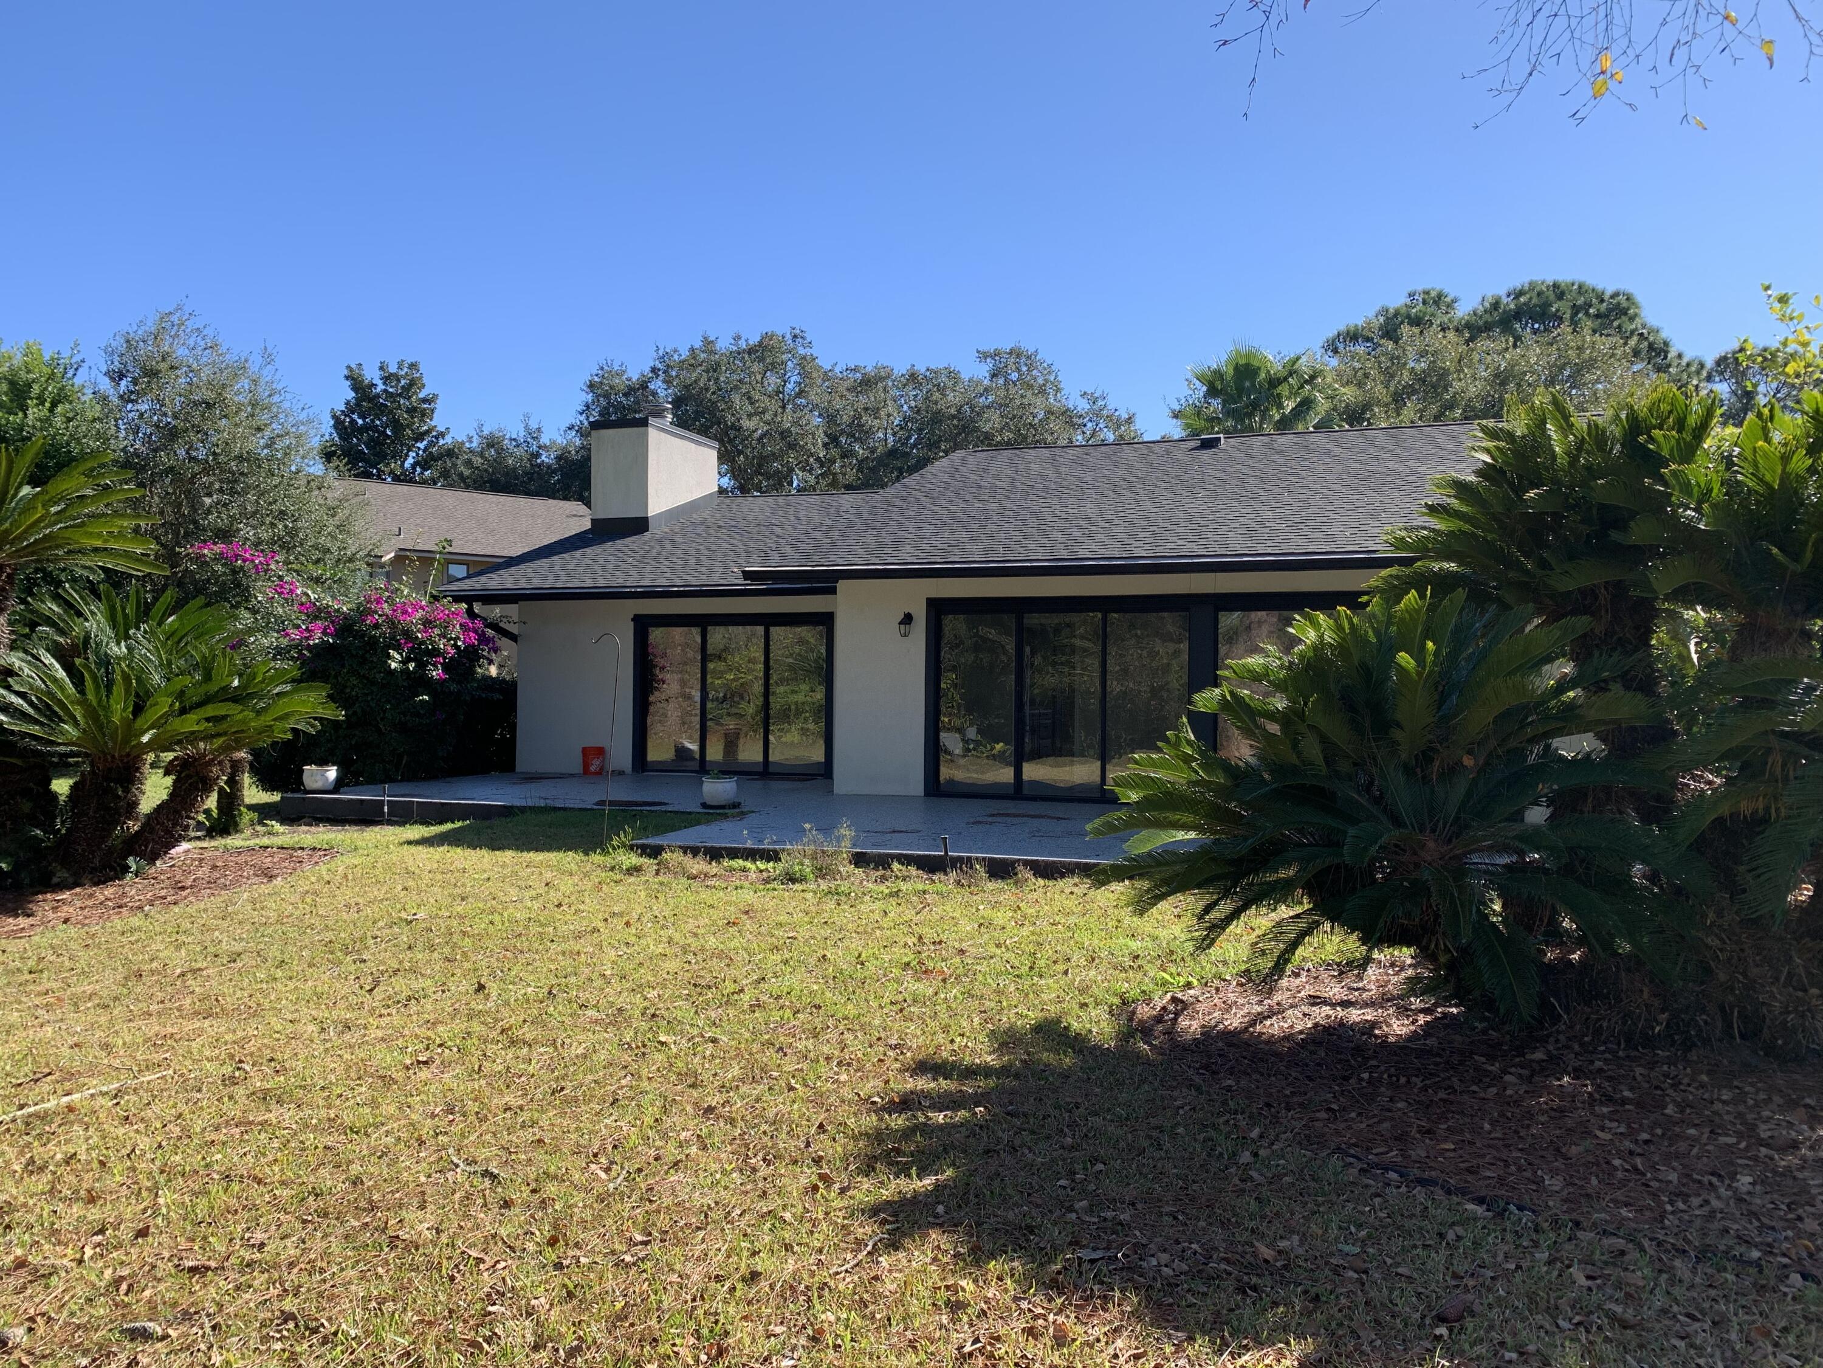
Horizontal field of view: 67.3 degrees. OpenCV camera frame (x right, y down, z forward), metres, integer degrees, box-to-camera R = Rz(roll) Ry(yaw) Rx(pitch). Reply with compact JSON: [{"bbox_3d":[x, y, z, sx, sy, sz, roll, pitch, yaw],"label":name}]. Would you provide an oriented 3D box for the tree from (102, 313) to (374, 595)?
[{"bbox_3d":[-10.300,-2.100,21.000,4.200,7.100,4.200,1,0,0],"label":"tree"}]

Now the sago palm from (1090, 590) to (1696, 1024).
[{"bbox_3d":[2.200,0.450,6.200,2.650,1.900,2.500,1,0,0],"label":"sago palm"}]

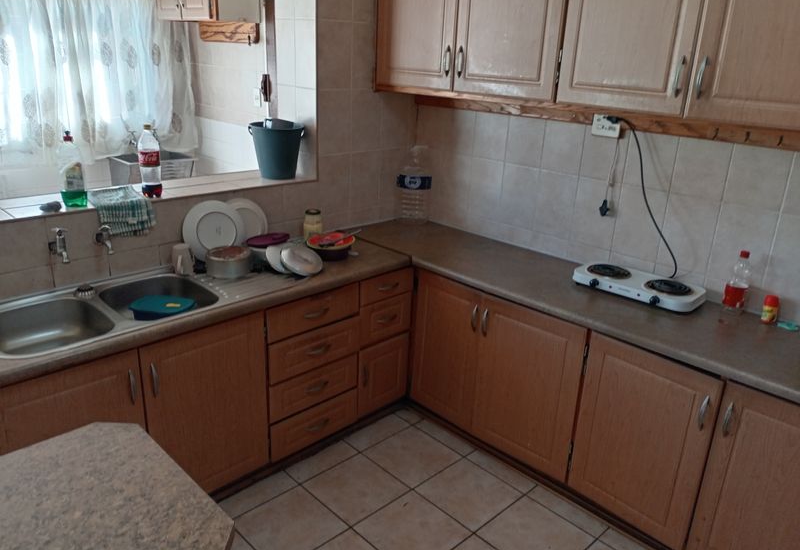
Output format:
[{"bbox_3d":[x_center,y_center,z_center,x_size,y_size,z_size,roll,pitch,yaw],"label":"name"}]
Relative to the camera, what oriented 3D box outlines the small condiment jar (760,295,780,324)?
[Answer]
[{"bbox_3d":[1.360,0.127,2.288,0.056,0.096,0.056,-16,27,-42],"label":"small condiment jar"}]

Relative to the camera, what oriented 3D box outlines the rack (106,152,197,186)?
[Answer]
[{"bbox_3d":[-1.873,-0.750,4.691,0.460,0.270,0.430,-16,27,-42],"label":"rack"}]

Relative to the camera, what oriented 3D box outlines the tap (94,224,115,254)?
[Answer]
[{"bbox_3d":[-1.119,-0.124,2.365,0.055,0.095,0.095,-16,27,-42],"label":"tap"}]

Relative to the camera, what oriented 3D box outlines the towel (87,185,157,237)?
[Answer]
[{"bbox_3d":[-1.156,-0.254,2.533,0.225,0.150,0.286,-16,27,-42],"label":"towel"}]

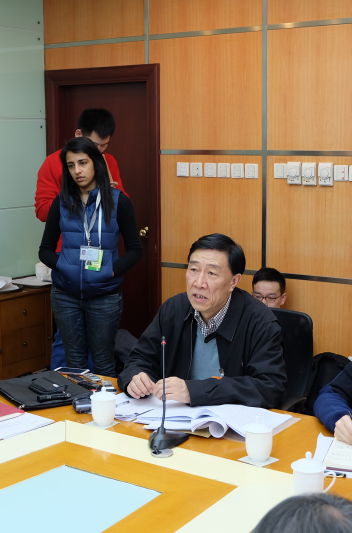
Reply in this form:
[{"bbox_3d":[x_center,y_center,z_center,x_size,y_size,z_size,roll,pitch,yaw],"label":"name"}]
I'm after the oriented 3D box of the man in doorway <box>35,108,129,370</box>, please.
[{"bbox_3d":[-0.499,0.043,4.963,0.520,1.790,0.380,-5,10,-30],"label":"man in doorway"}]

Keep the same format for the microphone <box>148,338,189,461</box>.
[{"bbox_3d":[-0.021,0.380,2.740,0.095,0.340,0.165,8,12,42],"label":"microphone"}]

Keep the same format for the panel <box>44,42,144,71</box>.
[{"bbox_3d":[-0.549,-1.409,5.957,0.861,0.146,0.030,5,10,34],"label":"panel"}]

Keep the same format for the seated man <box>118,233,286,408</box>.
[{"bbox_3d":[0.131,0.530,3.198,0.580,1.330,0.780,6,11,38],"label":"seated man"}]

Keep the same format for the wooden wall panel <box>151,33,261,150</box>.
[{"bbox_3d":[0.171,-1.044,5.361,0.804,0.681,0.030,5,10,34],"label":"wooden wall panel"}]

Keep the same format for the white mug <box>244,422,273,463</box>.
[{"bbox_3d":[0.247,0.500,2.625,0.086,0.132,0.112,0,9,5],"label":"white mug"}]

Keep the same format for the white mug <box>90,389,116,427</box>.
[{"bbox_3d":[-0.232,0.438,2.829,0.085,0.122,0.098,-1,8,-5],"label":"white mug"}]

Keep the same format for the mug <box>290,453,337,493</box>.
[{"bbox_3d":[0.355,0.547,2.306,0.114,0.132,0.086,1,9,6],"label":"mug"}]

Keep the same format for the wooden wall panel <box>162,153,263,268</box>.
[{"bbox_3d":[0.220,-0.350,5.585,0.739,0.696,0.030,5,10,34],"label":"wooden wall panel"}]

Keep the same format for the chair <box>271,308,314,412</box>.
[{"bbox_3d":[0.168,0.665,3.414,0.560,1.000,0.600,5,10,34],"label":"chair"}]

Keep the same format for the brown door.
[{"bbox_3d":[-0.485,-0.256,5.933,0.947,2.101,0.100,5,10,34],"label":"brown door"}]

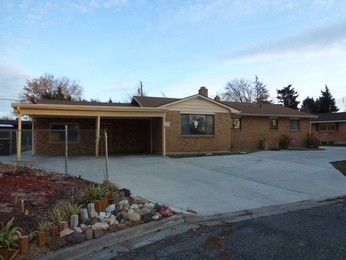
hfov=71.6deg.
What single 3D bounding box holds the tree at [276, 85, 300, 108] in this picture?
[{"bbox_3d":[17.800,-2.700,37.000,3.800,8.700,3.800,0,0,0],"label":"tree"}]

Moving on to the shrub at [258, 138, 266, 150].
[{"bbox_3d":[7.150,1.150,19.200,0.680,0.980,0.650,0,-1,0],"label":"shrub"}]

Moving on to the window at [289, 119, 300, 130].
[{"bbox_3d":[9.700,-0.380,19.000,0.980,0.820,0.100,0,0,-19],"label":"window"}]

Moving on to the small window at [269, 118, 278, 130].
[{"bbox_3d":[8.460,-0.460,20.100,0.880,0.930,0.120,0,-1,-18],"label":"small window"}]

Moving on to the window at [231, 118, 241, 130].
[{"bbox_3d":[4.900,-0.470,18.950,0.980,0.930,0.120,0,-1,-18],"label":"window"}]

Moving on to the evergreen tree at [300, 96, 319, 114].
[{"bbox_3d":[23.900,-1.980,42.000,4.000,7.800,4.000,0,-1,0],"label":"evergreen tree"}]

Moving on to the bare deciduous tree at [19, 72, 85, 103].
[{"bbox_3d":[-17.800,-3.400,35.000,9.300,10.000,8.800,0,0,0],"label":"bare deciduous tree"}]

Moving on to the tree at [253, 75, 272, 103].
[{"bbox_3d":[13.600,-3.250,37.000,4.000,10.200,4.000,0,-1,0],"label":"tree"}]

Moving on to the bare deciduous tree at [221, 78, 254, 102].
[{"bbox_3d":[11.400,-3.600,42.000,6.000,10.600,5.800,0,0,0],"label":"bare deciduous tree"}]

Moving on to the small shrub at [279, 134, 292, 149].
[{"bbox_3d":[8.500,0.930,18.100,0.980,1.080,0.950,0,0,0],"label":"small shrub"}]

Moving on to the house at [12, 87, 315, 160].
[{"bbox_3d":[0.800,-0.950,20.500,22.200,5.200,10.800,0,-1,-18],"label":"house"}]

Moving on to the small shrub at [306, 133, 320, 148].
[{"bbox_3d":[11.000,0.870,18.900,1.150,1.200,1.100,0,0,0],"label":"small shrub"}]

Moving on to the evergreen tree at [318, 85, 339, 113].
[{"bbox_3d":[27.200,-3.050,42.000,4.400,9.900,4.400,0,-1,0],"label":"evergreen tree"}]

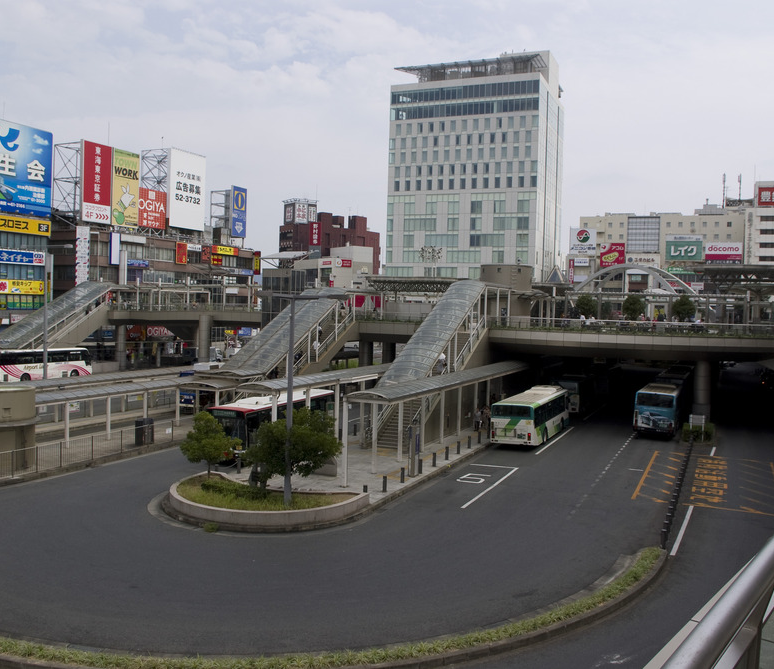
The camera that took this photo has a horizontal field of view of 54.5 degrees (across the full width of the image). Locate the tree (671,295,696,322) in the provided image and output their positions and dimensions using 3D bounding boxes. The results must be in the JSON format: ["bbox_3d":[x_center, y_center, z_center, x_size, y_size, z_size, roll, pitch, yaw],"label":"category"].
[{"bbox_3d":[21.842,-1.842,55.300,1.750,2.150,1.750,2,3,24],"label":"tree"}]

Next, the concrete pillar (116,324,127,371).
[{"bbox_3d":[-28.181,1.465,79.992,1.000,5.100,1.000,1,2,-19],"label":"concrete pillar"}]

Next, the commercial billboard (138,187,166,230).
[{"bbox_3d":[-34.154,-18.236,108.907,0.400,5.495,5.570,2,2,25],"label":"commercial billboard"}]

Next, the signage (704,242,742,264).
[{"bbox_3d":[78.443,-18.812,175.000,9.200,5.100,0.500,2,2,25],"label":"signage"}]

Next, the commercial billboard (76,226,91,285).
[{"bbox_3d":[-35.636,-8.909,88.000,1.750,7.500,0.400,2,2,15],"label":"commercial billboard"}]

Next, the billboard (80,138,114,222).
[{"bbox_3d":[-38.498,-20.011,99.550,0.500,10.266,5.060,2,2,25],"label":"billboard"}]

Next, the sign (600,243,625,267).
[{"bbox_3d":[61.962,-21.624,206.000,6.450,6.700,0.400,2,2,16],"label":"sign"}]

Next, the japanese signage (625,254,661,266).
[{"bbox_3d":[62.186,-17.868,182.000,8.485,3.152,0.400,2,2,19],"label":"japanese signage"}]

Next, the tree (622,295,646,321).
[{"bbox_3d":[17.725,-1.685,54.008,1.750,2.400,1.750,1,2,0],"label":"tree"}]

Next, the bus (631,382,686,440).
[{"bbox_3d":[19.431,5.027,53.140,2.490,3.000,10.500,2,3,24],"label":"bus"}]

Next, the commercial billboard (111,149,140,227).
[{"bbox_3d":[-34.446,-19.254,99.000,0.400,9.900,4.300,2,2,29],"label":"commercial billboard"}]

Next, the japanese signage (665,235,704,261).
[{"bbox_3d":[59.445,-17.384,150.000,7.400,5.200,0.600,2,2,19],"label":"japanese signage"}]

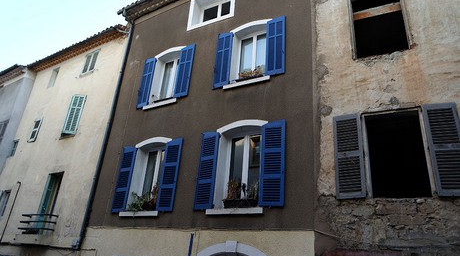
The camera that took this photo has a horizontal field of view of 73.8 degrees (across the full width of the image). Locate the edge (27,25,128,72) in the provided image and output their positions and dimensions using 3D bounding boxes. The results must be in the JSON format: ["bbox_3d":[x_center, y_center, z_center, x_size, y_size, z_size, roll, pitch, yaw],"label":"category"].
[{"bbox_3d":[-5.399,-2.687,10.645,5.350,0.290,0.340,-9,-26,29],"label":"edge"}]

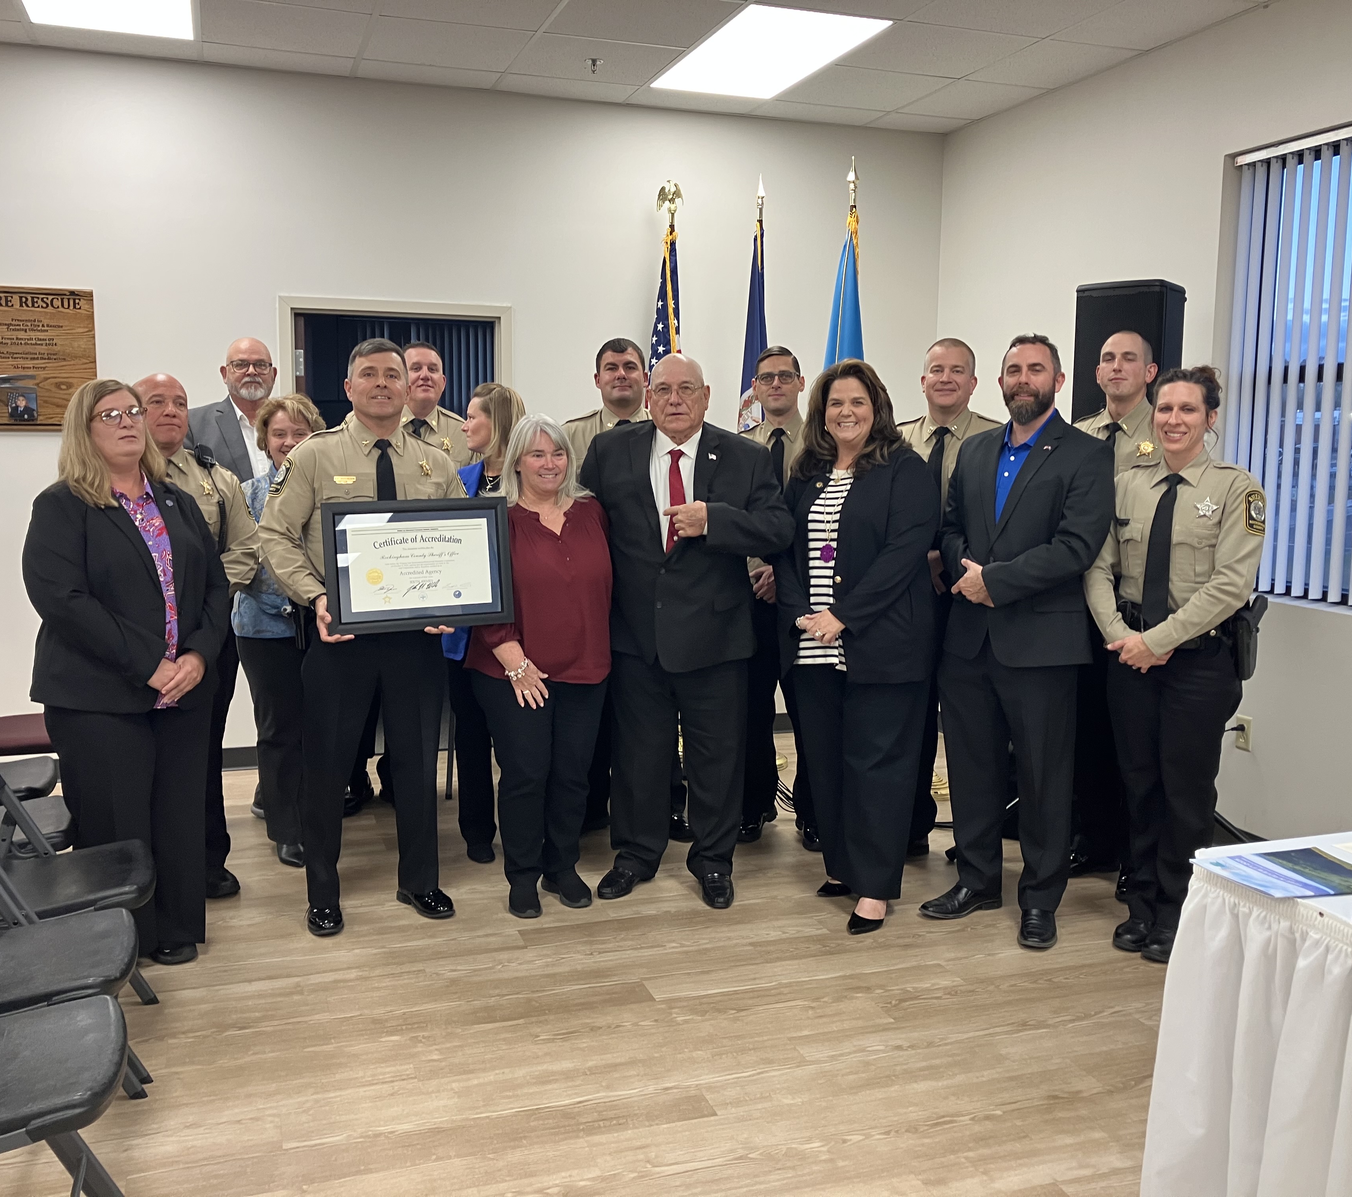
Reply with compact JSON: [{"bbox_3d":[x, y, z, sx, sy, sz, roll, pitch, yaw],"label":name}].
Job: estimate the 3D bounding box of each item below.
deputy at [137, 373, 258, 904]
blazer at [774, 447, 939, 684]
[{"bbox_3d":[-1.599,0.130,4.181,0.550,1.680,0.380,-4,9,-33],"label":"deputy"},{"bbox_3d":[0.573,-0.100,4.052,0.530,0.724,0.370,6,9,36],"label":"blazer"}]

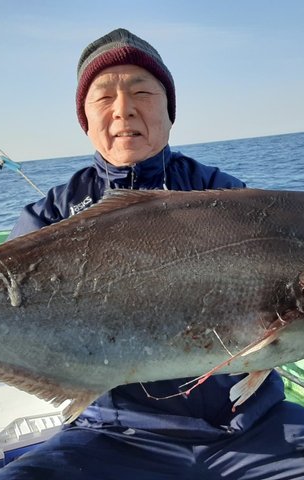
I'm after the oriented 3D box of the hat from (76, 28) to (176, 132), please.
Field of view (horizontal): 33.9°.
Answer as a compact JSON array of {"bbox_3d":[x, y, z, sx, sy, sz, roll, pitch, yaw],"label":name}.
[{"bbox_3d":[-0.049,-0.309,0.965,0.192,0.205,0.225,-6,10,1],"label":"hat"}]

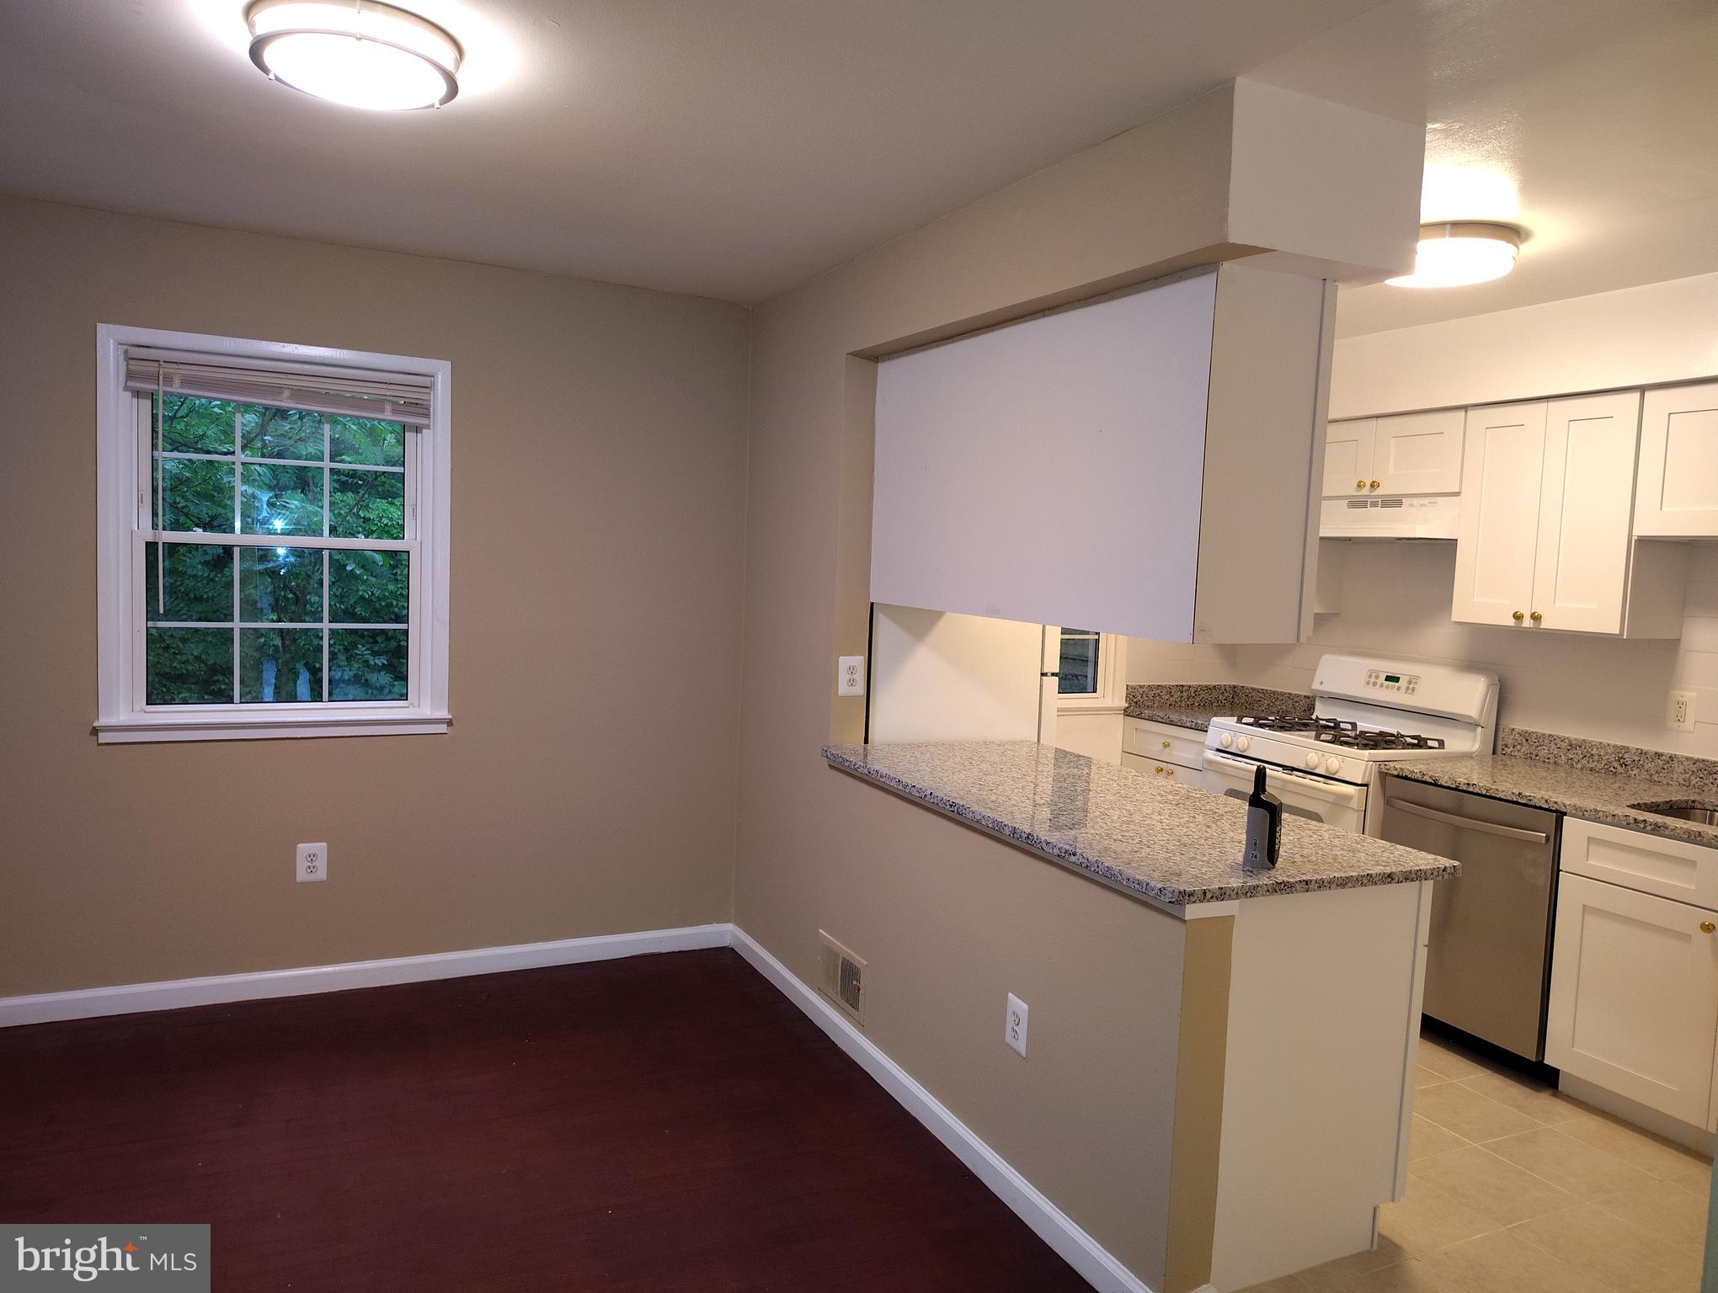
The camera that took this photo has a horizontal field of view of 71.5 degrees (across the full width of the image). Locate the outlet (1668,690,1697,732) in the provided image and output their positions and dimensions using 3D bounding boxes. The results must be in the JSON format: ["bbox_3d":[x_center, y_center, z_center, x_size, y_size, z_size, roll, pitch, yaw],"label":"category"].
[{"bbox_3d":[2.630,0.216,3.818,0.009,0.128,0.083,0,5,-26],"label":"outlet"}]

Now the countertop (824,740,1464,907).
[{"bbox_3d":[0.620,0.429,3.333,0.807,0.030,1.757,0,5,-26],"label":"countertop"}]

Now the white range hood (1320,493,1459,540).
[{"bbox_3d":[1.992,-0.487,4.561,0.521,0.156,0.762,0,5,-26],"label":"white range hood"}]

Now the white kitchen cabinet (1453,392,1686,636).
[{"bbox_3d":[2.383,-0.428,3.997,0.318,0.758,0.604,0,5,-26],"label":"white kitchen cabinet"}]

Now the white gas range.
[{"bbox_3d":[1.854,0.667,4.599,0.690,1.199,0.760,0,5,-26],"label":"white gas range"}]

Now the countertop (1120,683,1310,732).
[{"bbox_3d":[1.602,0.271,5.206,0.662,0.134,0.610,0,5,-26],"label":"countertop"}]

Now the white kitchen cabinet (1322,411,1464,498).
[{"bbox_3d":[2.089,-0.714,4.585,0.325,0.304,0.762,0,5,-26],"label":"white kitchen cabinet"}]

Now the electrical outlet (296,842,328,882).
[{"bbox_3d":[-1.823,0.725,3.970,0.090,0.130,0.009,0,5,-26],"label":"electrical outlet"}]

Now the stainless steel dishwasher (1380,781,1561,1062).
[{"bbox_3d":[2.187,0.881,3.976,0.625,0.823,0.605,0,5,-26],"label":"stainless steel dishwasher"}]

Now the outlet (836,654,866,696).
[{"bbox_3d":[-0.019,0.098,3.808,0.089,0.128,0.010,0,5,-26],"label":"outlet"}]

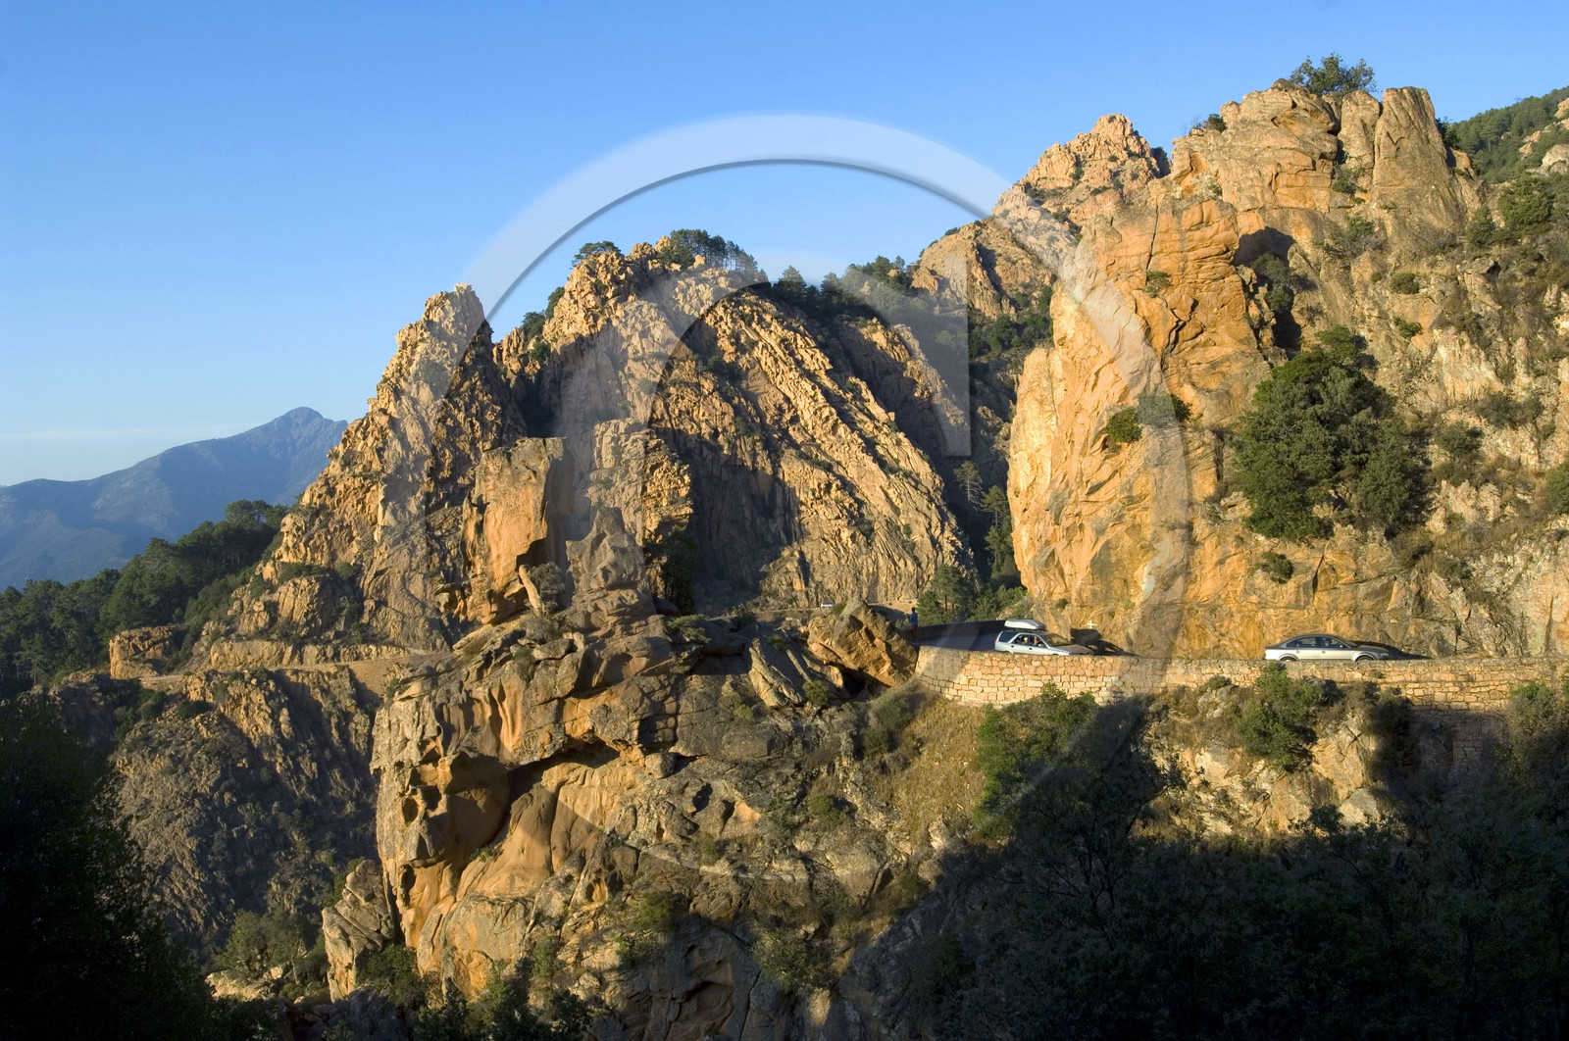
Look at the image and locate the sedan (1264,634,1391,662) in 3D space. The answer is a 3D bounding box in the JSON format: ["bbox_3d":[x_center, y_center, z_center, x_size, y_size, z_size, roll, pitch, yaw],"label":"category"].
[{"bbox_3d":[20.600,5.060,54.500,4.700,1.460,1.770,-1,-2,28],"label":"sedan"}]

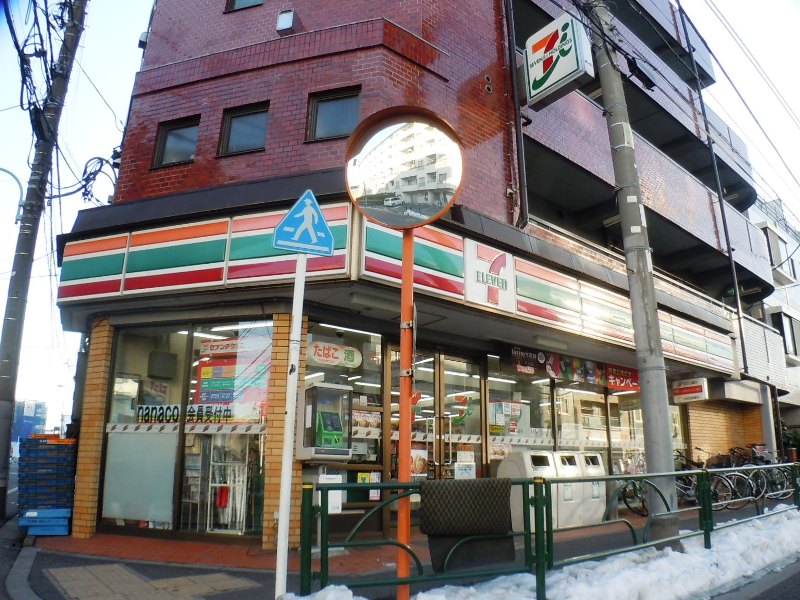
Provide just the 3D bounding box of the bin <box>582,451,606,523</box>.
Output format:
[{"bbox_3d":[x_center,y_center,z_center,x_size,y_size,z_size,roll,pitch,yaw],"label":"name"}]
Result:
[{"bbox_3d":[2.559,2.649,9.138,0.620,0.980,0.450,13,-19,-43],"label":"bin"}]

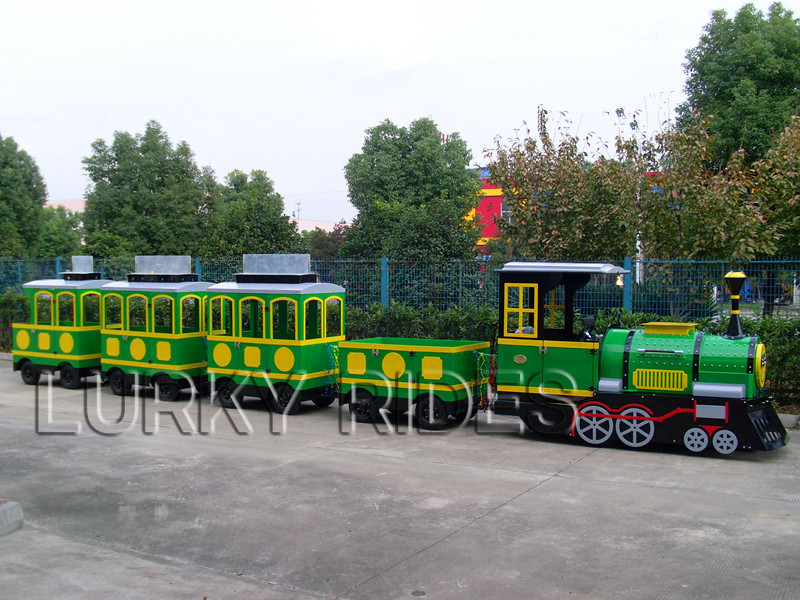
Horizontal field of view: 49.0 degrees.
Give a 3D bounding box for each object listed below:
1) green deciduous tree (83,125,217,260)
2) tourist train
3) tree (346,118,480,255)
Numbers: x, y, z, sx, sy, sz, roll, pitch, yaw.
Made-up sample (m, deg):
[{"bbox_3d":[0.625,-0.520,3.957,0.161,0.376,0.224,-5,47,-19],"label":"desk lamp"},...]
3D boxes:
[{"bbox_3d":[-9.400,-3.220,32.900,5.000,7.000,4.900,0,3,0],"label":"green deciduous tree"},{"bbox_3d":[-0.945,0.391,10.509,10.166,1.802,1.037,1,3,29],"label":"tourist train"},{"bbox_3d":[0.380,-2.780,28.900,4.600,6.400,4.500,0,3,0],"label":"tree"}]

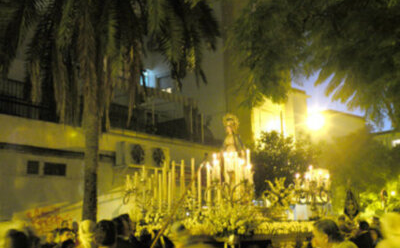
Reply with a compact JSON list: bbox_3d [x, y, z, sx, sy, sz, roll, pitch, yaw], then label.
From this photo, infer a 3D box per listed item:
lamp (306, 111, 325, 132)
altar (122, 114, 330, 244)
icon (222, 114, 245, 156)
[{"bbox_3d":[4.124,-0.125,17.330,0.550,0.600,0.550,0,-11,0],"label":"lamp"},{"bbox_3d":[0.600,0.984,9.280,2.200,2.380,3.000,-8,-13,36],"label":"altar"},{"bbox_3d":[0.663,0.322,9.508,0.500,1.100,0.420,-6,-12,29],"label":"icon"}]

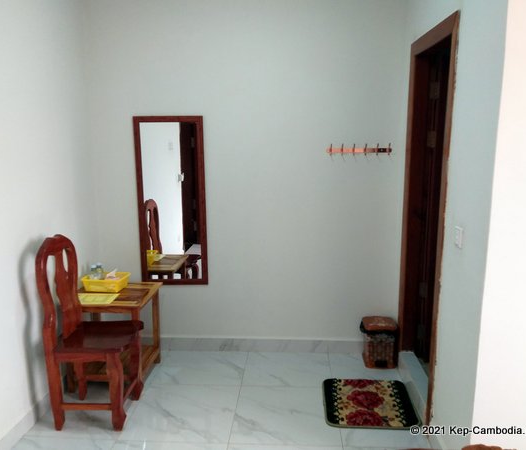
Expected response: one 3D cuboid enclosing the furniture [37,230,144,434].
[{"bbox_3d":[-0.943,0.594,2.537,0.448,1.064,0.359,0,12,4],"label":"furniture"}]

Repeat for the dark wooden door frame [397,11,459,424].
[{"bbox_3d":[0.911,0.036,2.480,0.106,2.068,0.815,0,12,4],"label":"dark wooden door frame"}]

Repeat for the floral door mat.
[{"bbox_3d":[0.632,1.060,2.713,0.520,0.013,0.497,0,12,5],"label":"floral door mat"}]

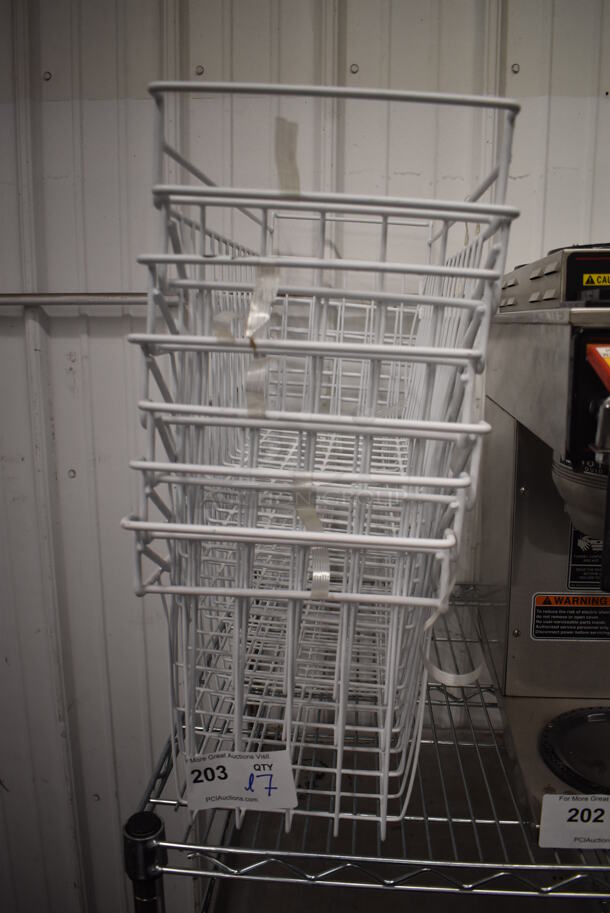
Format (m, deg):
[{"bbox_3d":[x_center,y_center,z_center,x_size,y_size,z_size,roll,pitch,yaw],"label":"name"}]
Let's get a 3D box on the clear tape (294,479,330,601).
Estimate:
[{"bbox_3d":[0.006,0.067,0.541,0.021,0.097,0.015,-7,10,6],"label":"clear tape"}]

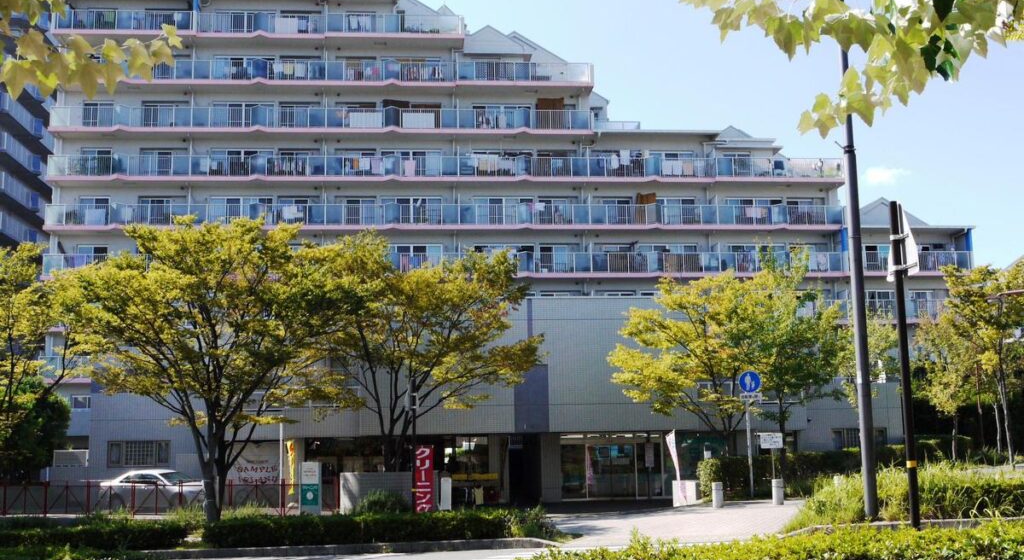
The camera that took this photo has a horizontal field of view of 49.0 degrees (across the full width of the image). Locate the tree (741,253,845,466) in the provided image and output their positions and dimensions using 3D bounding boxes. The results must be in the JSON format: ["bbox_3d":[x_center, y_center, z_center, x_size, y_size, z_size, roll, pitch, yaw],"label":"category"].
[{"bbox_3d":[8.375,2.818,33.463,3.100,7.380,3.100,-1,-9,0],"label":"tree"}]

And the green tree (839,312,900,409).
[{"bbox_3d":[12.998,4.291,40.824,2.260,6.260,2.260,-1,-9,0],"label":"green tree"}]

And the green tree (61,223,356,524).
[{"bbox_3d":[-6.721,2.135,25.473,6.760,7.210,6.760,-1,-9,0],"label":"green tree"}]

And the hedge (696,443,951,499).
[{"bbox_3d":[9.386,5.954,33.954,8.200,1.450,1.300,0,-9,-8],"label":"hedge"}]

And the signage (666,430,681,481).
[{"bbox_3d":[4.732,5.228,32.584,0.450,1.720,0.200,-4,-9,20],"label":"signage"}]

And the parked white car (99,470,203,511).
[{"bbox_3d":[-12.439,7.383,39.333,4.600,1.450,1.740,-3,-9,15],"label":"parked white car"}]

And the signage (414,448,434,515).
[{"bbox_3d":[-2.121,4.938,27.569,0.440,1.690,0.060,-1,-9,-3],"label":"signage"}]

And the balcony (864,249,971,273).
[{"bbox_3d":[23.411,-0.962,66.276,6.690,1.500,1.700,0,-9,-4],"label":"balcony"}]

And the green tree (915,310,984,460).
[{"bbox_3d":[17.860,4.492,45.853,2.860,6.540,2.860,-1,-9,0],"label":"green tree"}]

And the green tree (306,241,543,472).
[{"bbox_3d":[-2.602,2.826,33.462,7.040,8.140,7.040,-1,-9,0],"label":"green tree"}]

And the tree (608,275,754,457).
[{"bbox_3d":[5.562,3.449,36.907,4.740,7.480,4.740,-1,-9,0],"label":"tree"}]

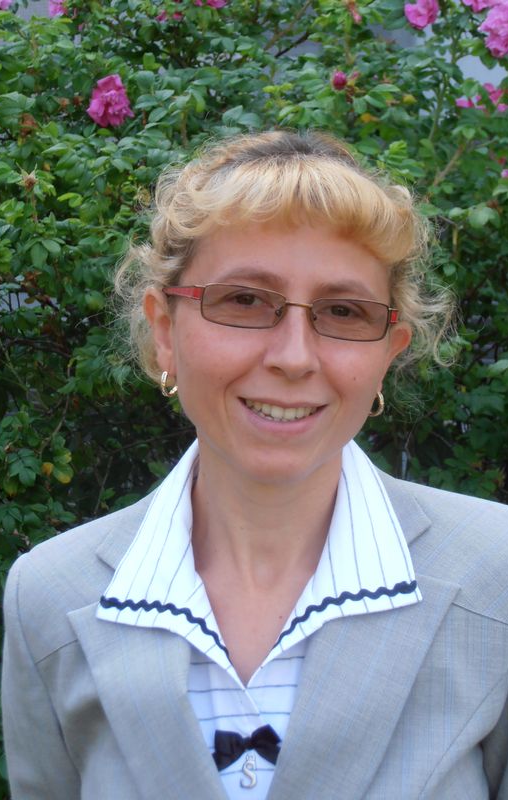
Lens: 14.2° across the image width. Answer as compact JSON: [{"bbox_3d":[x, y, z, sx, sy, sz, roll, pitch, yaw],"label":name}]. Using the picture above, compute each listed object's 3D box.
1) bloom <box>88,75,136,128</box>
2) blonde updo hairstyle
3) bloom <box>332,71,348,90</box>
[{"bbox_3d":[-0.176,-0.367,2.500,0.059,0.065,0.048,0,2,3],"label":"bloom"},{"bbox_3d":[0.021,-0.097,1.380,0.225,0.178,0.215,6,2,-6],"label":"blonde updo hairstyle"},{"bbox_3d":[0.108,-0.401,2.550,0.020,0.025,0.020,0,2,0],"label":"bloom"}]

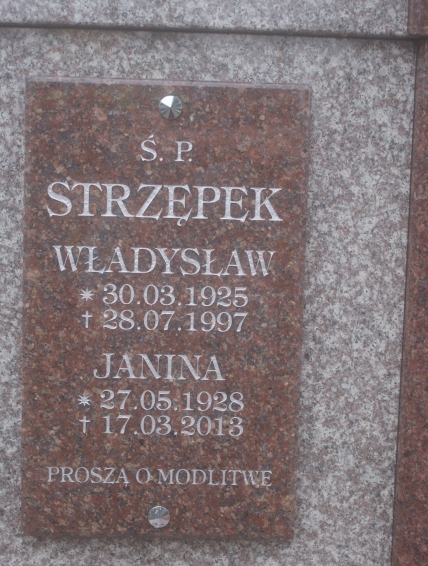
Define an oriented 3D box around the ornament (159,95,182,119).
[{"bbox_3d":[-0.045,-0.184,0.970,0.024,0.024,0.009,1,6,-2],"label":"ornament"}]

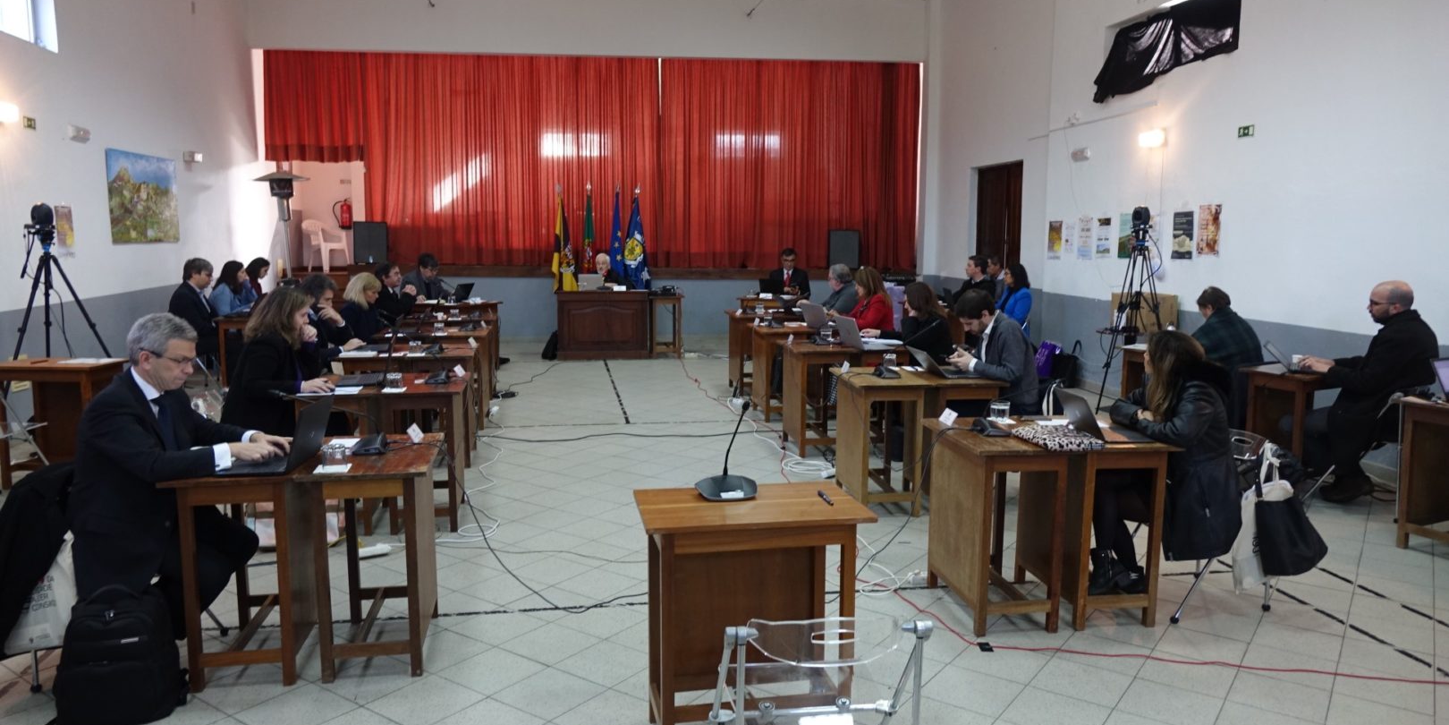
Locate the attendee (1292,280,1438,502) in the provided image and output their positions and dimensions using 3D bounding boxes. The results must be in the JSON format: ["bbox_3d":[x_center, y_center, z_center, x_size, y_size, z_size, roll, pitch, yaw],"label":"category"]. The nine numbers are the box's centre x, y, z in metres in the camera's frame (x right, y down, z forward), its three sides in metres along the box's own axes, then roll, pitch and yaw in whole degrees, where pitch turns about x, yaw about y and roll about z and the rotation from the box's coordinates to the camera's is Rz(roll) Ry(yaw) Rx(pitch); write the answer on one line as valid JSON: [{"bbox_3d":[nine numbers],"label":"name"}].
[{"bbox_3d":[3.994,0.157,6.032,0.780,1.330,0.540,6,9,34],"label":"attendee"}]

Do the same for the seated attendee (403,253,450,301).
[{"bbox_3d":[-3.479,-0.617,11.546,0.750,1.379,0.580,7,10,43],"label":"seated attendee"}]

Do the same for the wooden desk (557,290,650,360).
[{"bbox_3d":[-1.611,-0.510,12.782,1.190,0.873,0.620,-1,8,-10],"label":"wooden desk"}]

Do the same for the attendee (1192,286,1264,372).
[{"bbox_3d":[3.751,0.009,7.649,0.820,1.220,0.550,5,9,31],"label":"attendee"}]

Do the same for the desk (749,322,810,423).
[{"bbox_3d":[0.469,0.080,8.418,0.436,0.772,0.663,-1,8,-9],"label":"desk"}]

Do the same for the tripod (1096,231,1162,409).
[{"bbox_3d":[3.622,-0.344,8.492,0.600,1.620,0.550,4,9,23],"label":"tripod"}]

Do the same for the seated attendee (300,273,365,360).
[{"bbox_3d":[-2.746,0.032,6.655,0.680,1.300,0.520,-1,8,-10],"label":"seated attendee"}]

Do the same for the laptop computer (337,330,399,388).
[{"bbox_3d":[-2.009,-0.025,5.500,0.300,0.255,0.360,-1,8,-8],"label":"laptop computer"}]

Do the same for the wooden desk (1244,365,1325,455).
[{"bbox_3d":[3.680,0.440,6.129,0.680,0.757,0.460,-3,8,-23],"label":"wooden desk"}]

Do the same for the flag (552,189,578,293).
[{"bbox_3d":[-2.249,-1.687,13.614,0.362,1.489,0.250,-1,8,-10],"label":"flag"}]

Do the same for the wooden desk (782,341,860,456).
[{"bbox_3d":[0.668,0.259,7.151,0.436,0.772,0.663,-1,8,-9],"label":"wooden desk"}]

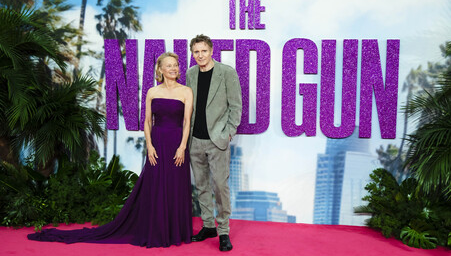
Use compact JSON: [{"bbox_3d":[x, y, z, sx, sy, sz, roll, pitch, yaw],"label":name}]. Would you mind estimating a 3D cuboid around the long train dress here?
[{"bbox_3d":[-1.093,0.402,3.793,1.600,1.330,0.560,0,7,-3],"label":"long train dress"}]

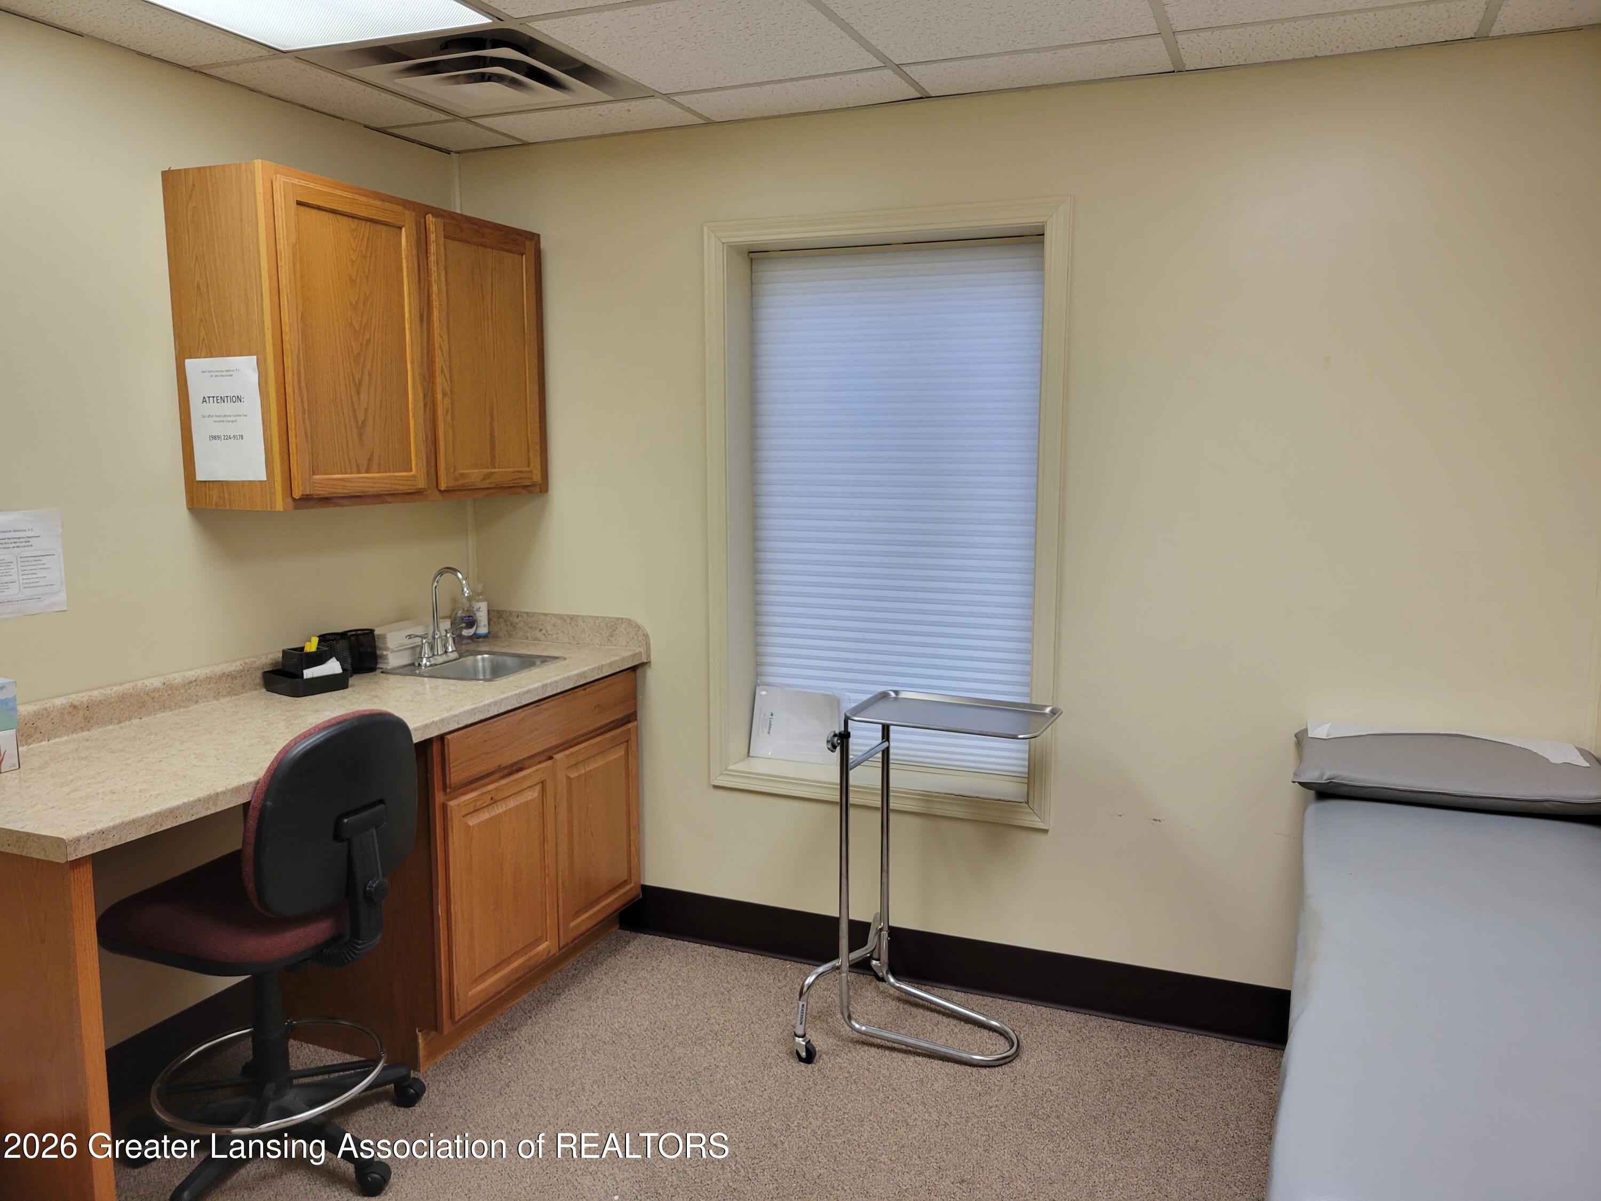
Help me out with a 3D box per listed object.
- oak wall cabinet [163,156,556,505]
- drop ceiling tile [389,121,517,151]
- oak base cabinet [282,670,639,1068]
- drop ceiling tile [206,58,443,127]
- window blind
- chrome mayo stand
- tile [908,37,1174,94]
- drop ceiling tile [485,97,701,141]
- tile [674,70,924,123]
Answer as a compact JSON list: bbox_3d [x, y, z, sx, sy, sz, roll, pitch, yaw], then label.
[{"bbox_3d":[-1.097,-0.647,3.169,0.307,0.758,1.018,3,9,23],"label":"oak wall cabinet"},{"bbox_3d":[-0.981,-1.326,3.418,0.266,0.018,0.297,3,9,23],"label":"drop ceiling tile"},{"bbox_3d":[-0.937,0.638,3.330,0.614,0.855,0.923,3,9,23],"label":"oak base cabinet"},{"bbox_3d":[-1.155,-1.269,3.007,0.266,0.018,0.587,3,9,23],"label":"drop ceiling tile"},{"bbox_3d":[0.256,-0.242,3.370,0.867,1.462,0.045,3,9,23],"label":"window blind"},{"bbox_3d":[0.335,0.691,2.987,0.570,0.845,0.540,3,9,23],"label":"chrome mayo stand"},{"bbox_3d":[0.552,-1.238,2.781,0.602,0.018,0.297,3,9,23],"label":"tile"},{"bbox_3d":[-0.573,-1.302,3.249,0.602,0.018,0.297,3,9,23],"label":"drop ceiling tile"},{"bbox_3d":[-0.011,-1.270,3.015,0.602,0.018,0.297,3,9,23],"label":"tile"}]

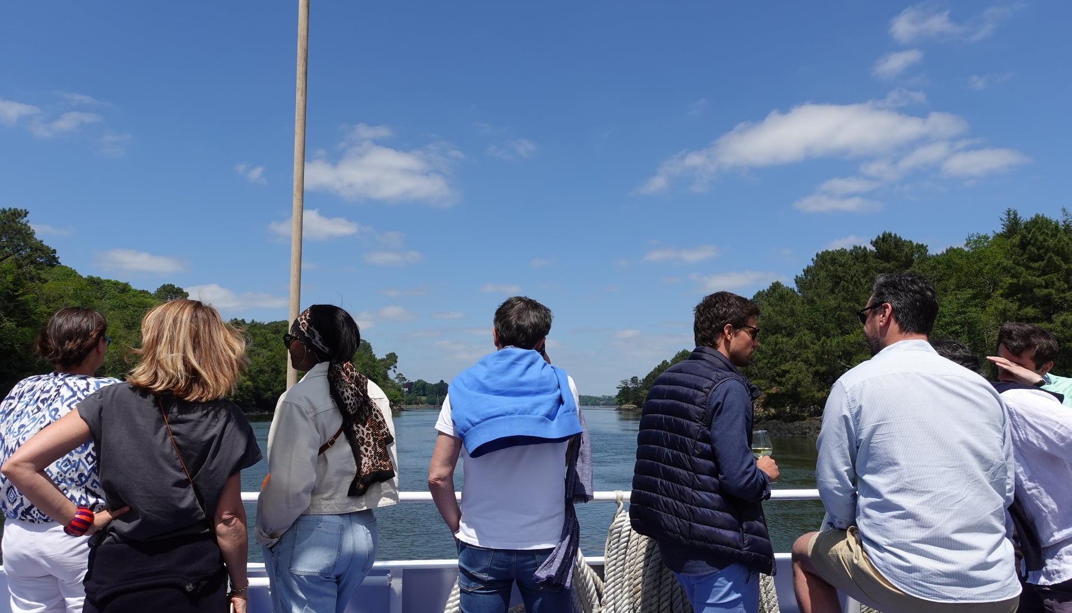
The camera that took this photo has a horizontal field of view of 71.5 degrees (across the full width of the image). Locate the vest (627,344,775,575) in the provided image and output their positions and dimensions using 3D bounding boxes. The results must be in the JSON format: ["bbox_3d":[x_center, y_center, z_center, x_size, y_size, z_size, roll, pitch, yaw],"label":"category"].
[{"bbox_3d":[0.521,0.475,2.359,0.360,0.703,0.460,3,-8,-24],"label":"vest"}]

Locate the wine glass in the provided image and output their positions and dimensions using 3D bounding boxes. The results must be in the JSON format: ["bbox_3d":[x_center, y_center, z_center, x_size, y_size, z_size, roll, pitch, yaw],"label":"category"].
[{"bbox_3d":[0.725,0.475,2.359,0.070,0.168,0.070,-8,-7,-1],"label":"wine glass"}]

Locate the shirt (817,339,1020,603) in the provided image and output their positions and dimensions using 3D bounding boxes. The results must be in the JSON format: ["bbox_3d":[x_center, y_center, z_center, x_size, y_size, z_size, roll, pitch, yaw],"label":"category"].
[{"bbox_3d":[1.059,0.447,2.090,0.520,0.715,0.360,-1,-7,5],"label":"shirt"}]

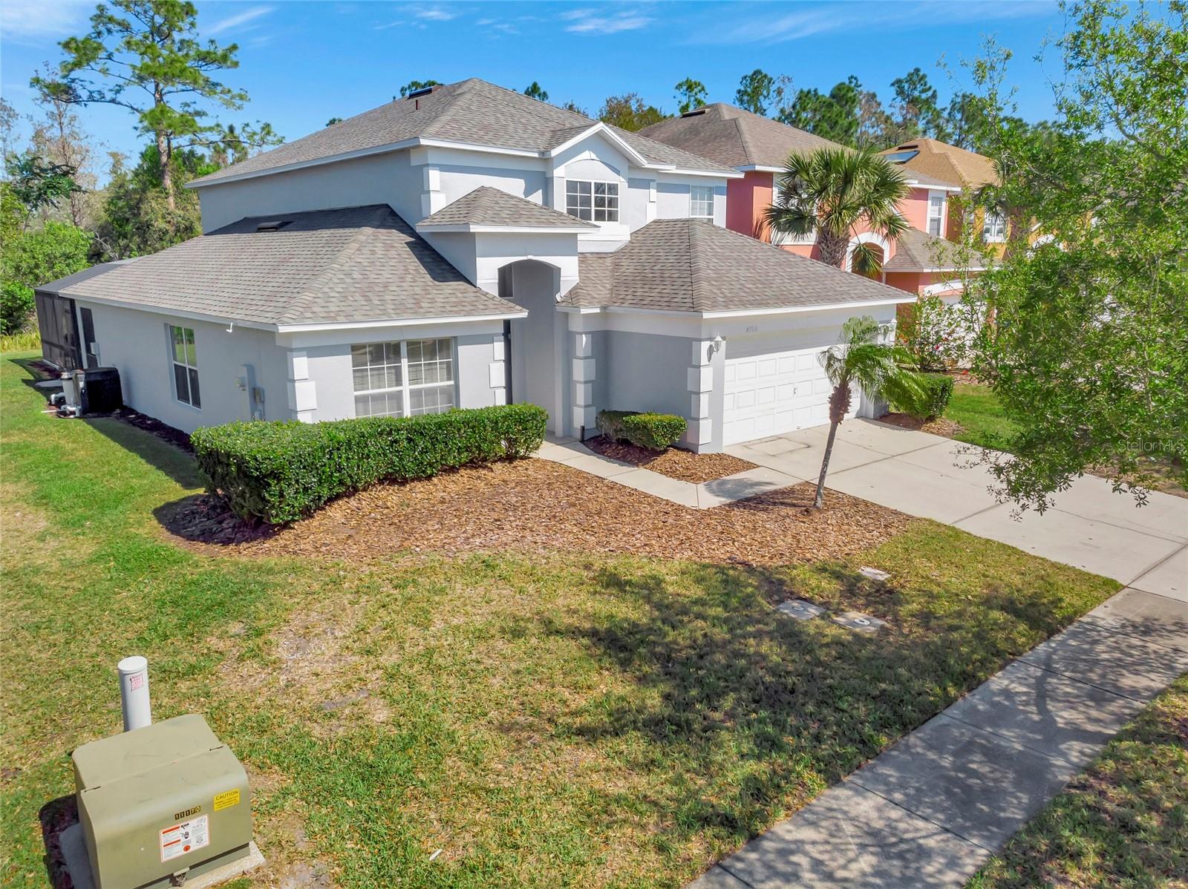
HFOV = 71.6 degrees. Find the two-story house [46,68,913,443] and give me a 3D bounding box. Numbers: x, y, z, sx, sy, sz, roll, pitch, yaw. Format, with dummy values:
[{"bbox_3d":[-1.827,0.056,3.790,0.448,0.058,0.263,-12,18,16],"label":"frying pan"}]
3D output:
[{"bbox_3d":[-4.743,-5.284,20.724,13.400,7.920,20.600,-11,17,-41],"label":"two-story house"}]

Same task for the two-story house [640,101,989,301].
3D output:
[{"bbox_3d":[5.390,-8.672,31.949,13.600,8.780,17.150,-11,17,-41],"label":"two-story house"}]

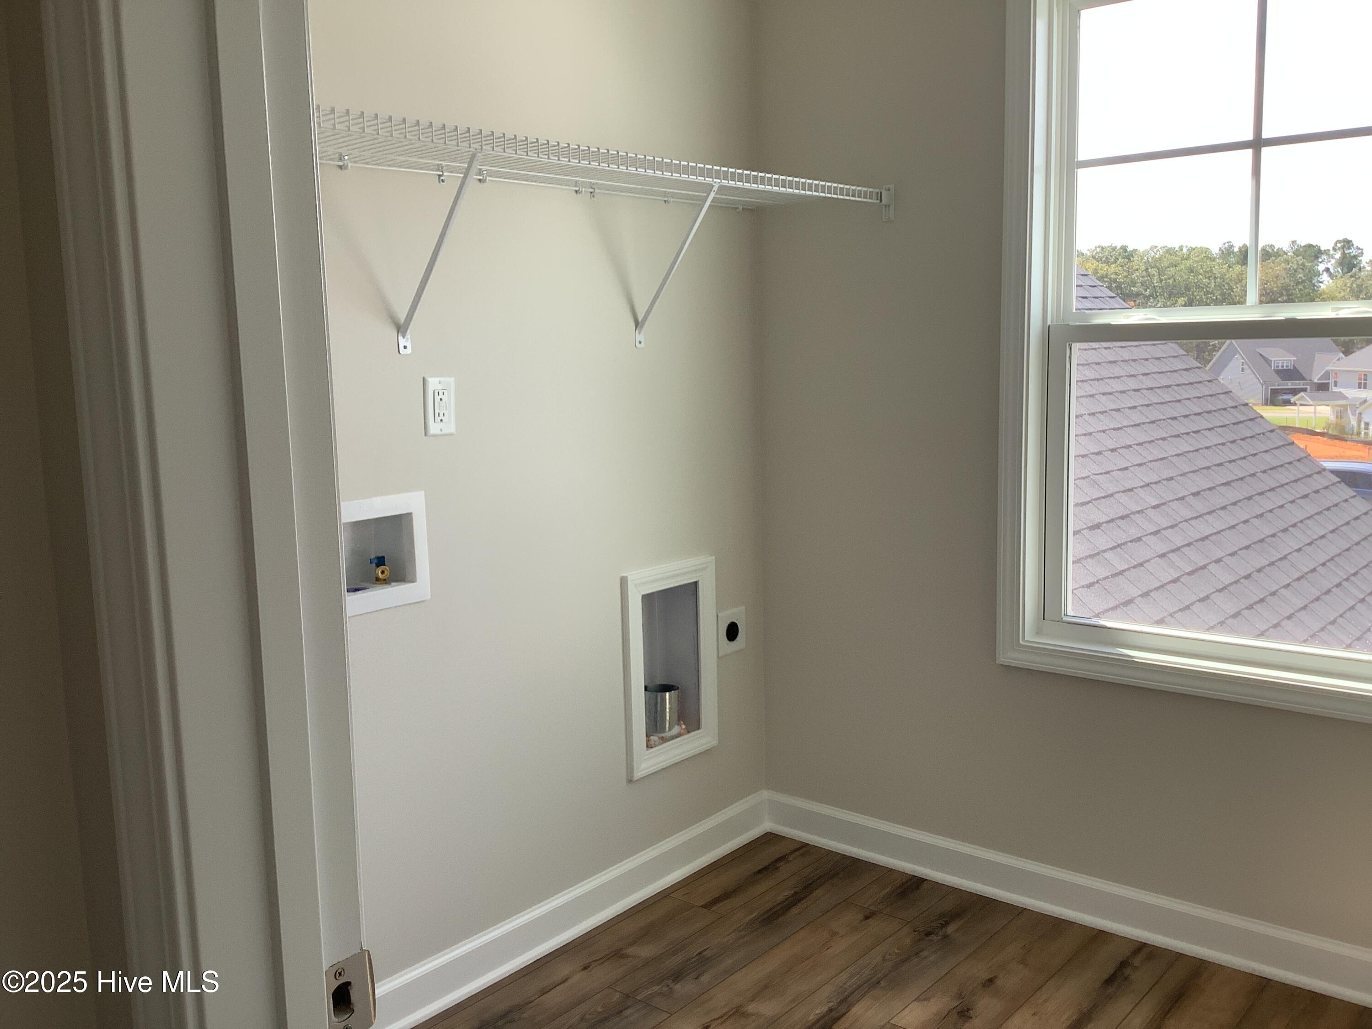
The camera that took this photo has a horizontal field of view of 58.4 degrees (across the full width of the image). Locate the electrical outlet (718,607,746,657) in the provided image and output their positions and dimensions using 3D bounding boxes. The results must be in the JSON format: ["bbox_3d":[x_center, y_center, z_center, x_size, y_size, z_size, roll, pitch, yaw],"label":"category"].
[{"bbox_3d":[0.126,0.309,3.243,0.008,0.115,0.116,5,11,39],"label":"electrical outlet"}]

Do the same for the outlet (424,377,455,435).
[{"bbox_3d":[-0.485,-0.214,2.430,0.008,0.115,0.071,5,11,39],"label":"outlet"}]

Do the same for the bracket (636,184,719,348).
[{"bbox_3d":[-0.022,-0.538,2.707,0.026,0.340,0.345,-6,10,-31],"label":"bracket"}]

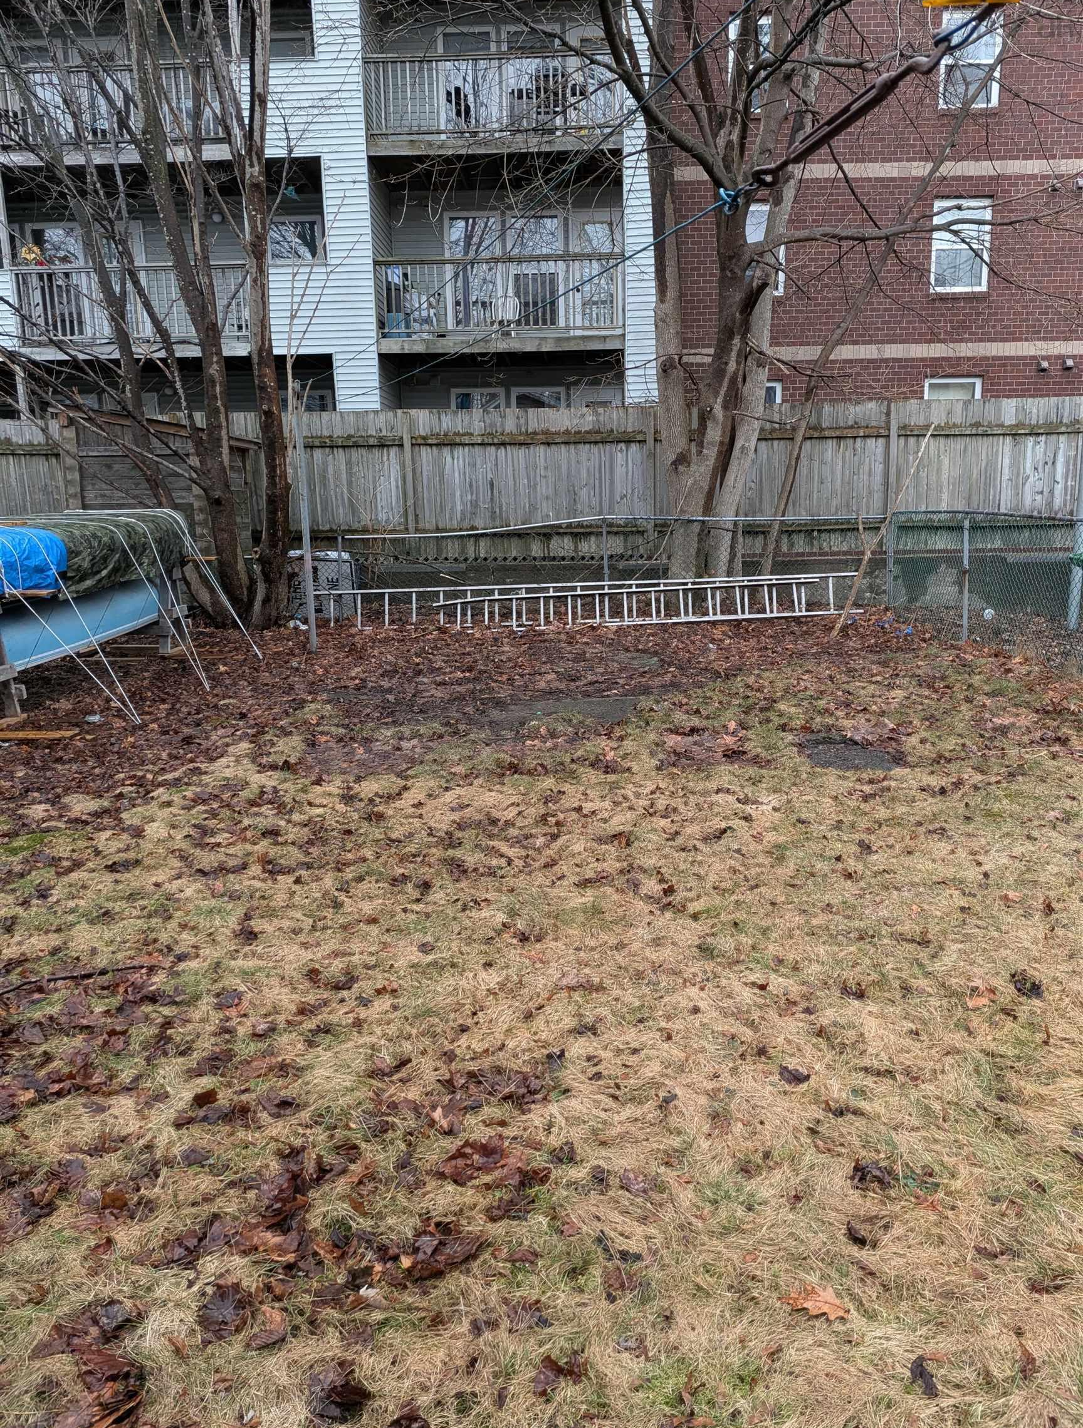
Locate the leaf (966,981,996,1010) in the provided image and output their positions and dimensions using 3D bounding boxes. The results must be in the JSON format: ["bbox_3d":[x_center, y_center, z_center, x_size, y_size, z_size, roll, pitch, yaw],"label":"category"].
[{"bbox_3d":[1.269,0.829,2.946,0.104,0.040,0.091,-8,13,-30],"label":"leaf"}]

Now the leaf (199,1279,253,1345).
[{"bbox_3d":[-0.574,1.087,1.825,0.089,0.040,0.122,-3,11,-8],"label":"leaf"}]

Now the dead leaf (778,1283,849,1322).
[{"bbox_3d":[0.497,1.064,1.821,0.118,0.025,0.068,4,12,25],"label":"dead leaf"}]

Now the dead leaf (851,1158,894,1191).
[{"bbox_3d":[0.709,0.993,2.160,0.083,0.045,0.072,1,11,11],"label":"dead leaf"}]

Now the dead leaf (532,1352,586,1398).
[{"bbox_3d":[0.025,1.103,1.673,0.091,0.040,0.055,-4,11,-13],"label":"dead leaf"}]

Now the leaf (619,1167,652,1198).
[{"bbox_3d":[0.200,1.007,2.147,0.049,0.030,0.090,-10,14,-38],"label":"leaf"}]

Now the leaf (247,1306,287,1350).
[{"bbox_3d":[-0.482,1.094,1.779,0.060,0.040,0.077,1,11,9],"label":"leaf"}]

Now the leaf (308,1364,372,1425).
[{"bbox_3d":[-0.331,1.116,1.644,0.097,0.045,0.091,-5,12,-19],"label":"leaf"}]

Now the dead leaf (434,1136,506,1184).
[{"bbox_3d":[-0.141,0.996,2.246,0.112,0.045,0.162,9,15,43],"label":"dead leaf"}]

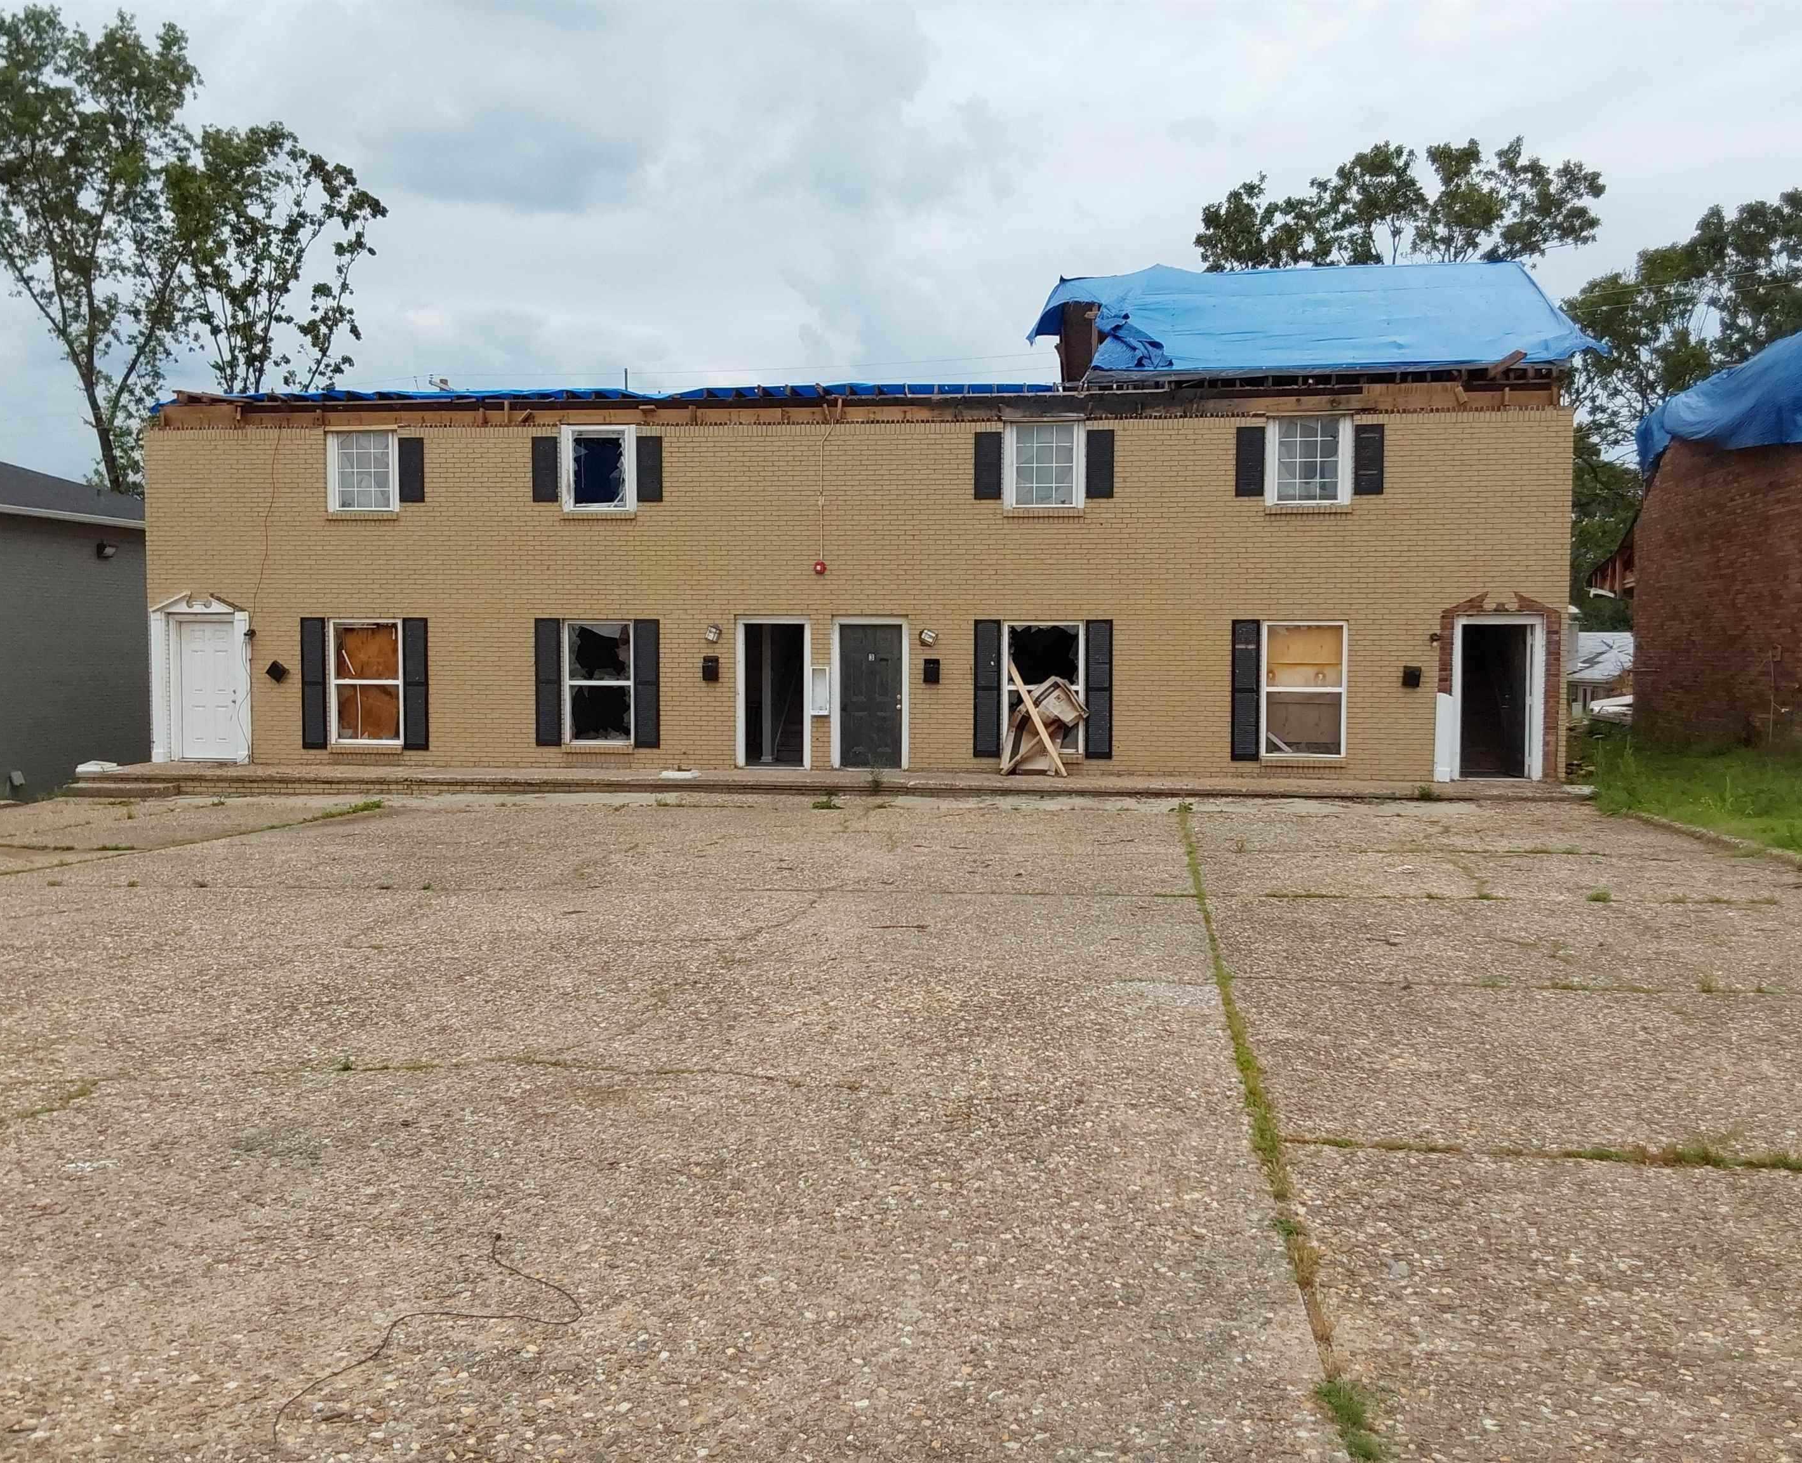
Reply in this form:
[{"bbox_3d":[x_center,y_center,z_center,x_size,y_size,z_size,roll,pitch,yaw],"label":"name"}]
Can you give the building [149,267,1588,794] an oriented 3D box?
[{"bbox_3d":[-0.557,-3.501,26.121,20.200,7.800,8.500,1,2,7],"label":"building"}]

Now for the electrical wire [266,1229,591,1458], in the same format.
[{"bbox_3d":[-1.061,1.463,3.894,0.485,0.025,1.290,1,2,7],"label":"electrical wire"}]

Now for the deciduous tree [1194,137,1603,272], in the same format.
[{"bbox_3d":[12.881,-7.520,41.328,11.200,15.742,10.500,1,2,7],"label":"deciduous tree"}]

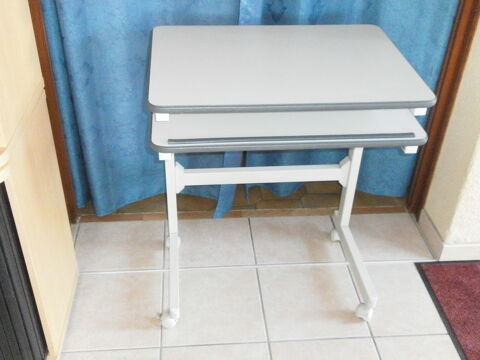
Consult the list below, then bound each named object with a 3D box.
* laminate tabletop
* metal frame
[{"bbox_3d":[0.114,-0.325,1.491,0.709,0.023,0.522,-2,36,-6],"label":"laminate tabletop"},{"bbox_3d":[0.086,0.047,1.681,0.669,0.689,0.487,-2,36,-6],"label":"metal frame"}]

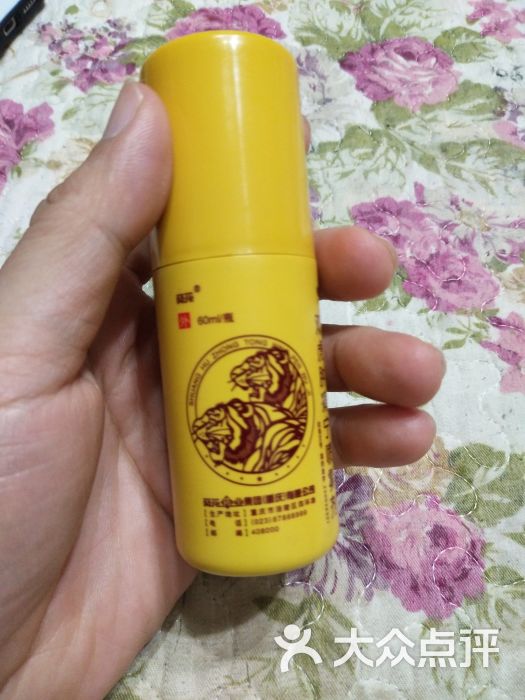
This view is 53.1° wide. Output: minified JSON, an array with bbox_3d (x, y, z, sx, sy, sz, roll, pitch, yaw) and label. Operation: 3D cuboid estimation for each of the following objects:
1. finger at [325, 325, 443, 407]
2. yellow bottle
[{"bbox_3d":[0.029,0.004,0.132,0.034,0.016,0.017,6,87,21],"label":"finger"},{"bbox_3d":[-0.005,-0.009,0.122,0.038,0.038,0.110,-5,91,-10],"label":"yellow bottle"}]

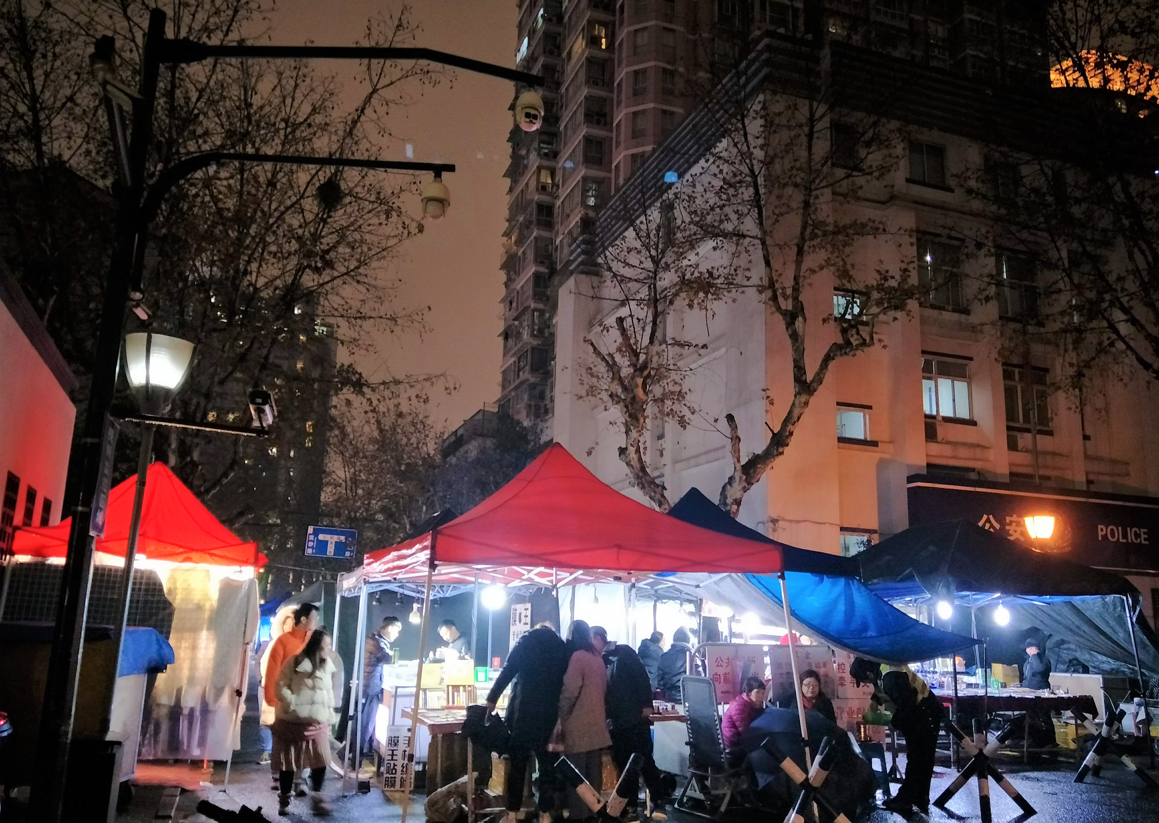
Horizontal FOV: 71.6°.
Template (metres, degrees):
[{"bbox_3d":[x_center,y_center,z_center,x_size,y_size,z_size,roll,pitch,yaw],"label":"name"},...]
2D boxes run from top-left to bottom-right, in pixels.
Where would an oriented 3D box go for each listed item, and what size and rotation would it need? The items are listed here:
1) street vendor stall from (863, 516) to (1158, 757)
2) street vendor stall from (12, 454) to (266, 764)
[{"bbox_3d":[5.610,3.037,11.220,3.300,3.100,3.100,0,-13,2],"label":"street vendor stall"},{"bbox_3d":[-4.400,2.020,8.100,2.100,3.000,2.200,7,-14,-19],"label":"street vendor stall"}]

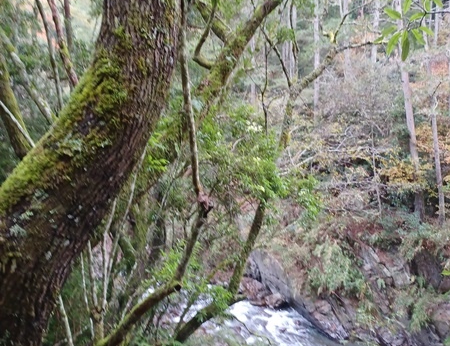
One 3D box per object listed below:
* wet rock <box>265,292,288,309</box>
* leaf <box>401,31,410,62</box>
[{"bbox_3d":[1.295,3.237,11.000,0.500,0.330,0.420,-1,4,-20],"label":"wet rock"},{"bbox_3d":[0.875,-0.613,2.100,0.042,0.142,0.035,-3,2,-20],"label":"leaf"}]

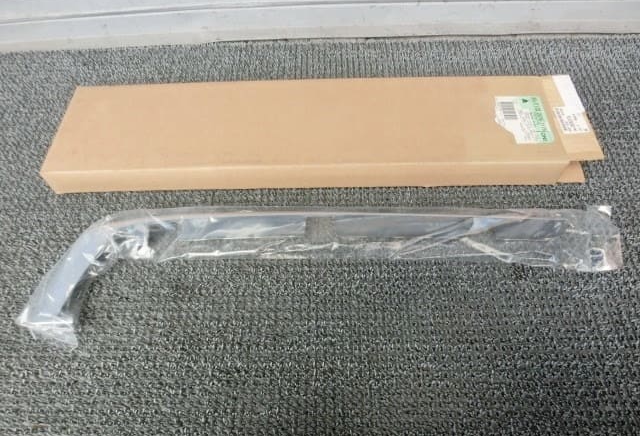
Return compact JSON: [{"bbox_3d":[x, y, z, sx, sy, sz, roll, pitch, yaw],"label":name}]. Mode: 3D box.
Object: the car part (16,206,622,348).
[{"bbox_3d":[0.015,0.078,0.652,0.861,0.058,0.202,-1,58,3],"label":"car part"}]

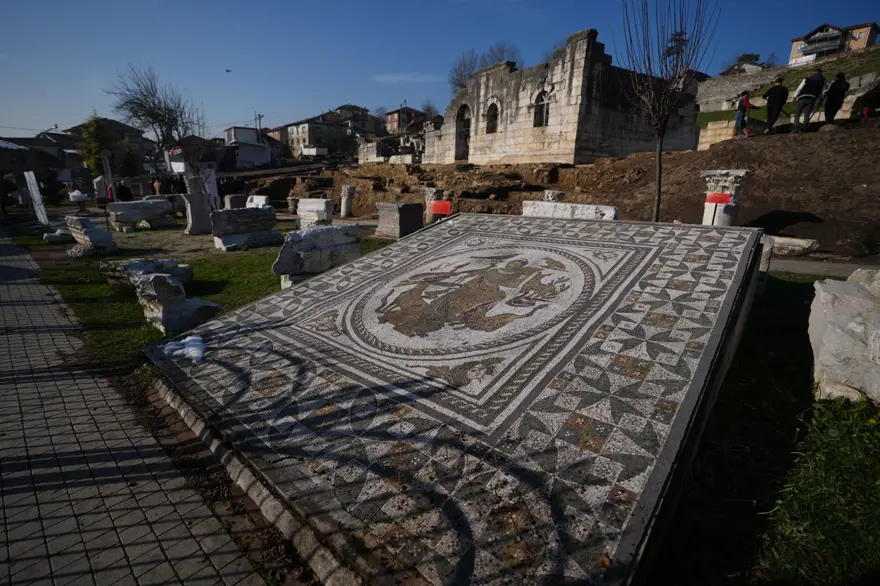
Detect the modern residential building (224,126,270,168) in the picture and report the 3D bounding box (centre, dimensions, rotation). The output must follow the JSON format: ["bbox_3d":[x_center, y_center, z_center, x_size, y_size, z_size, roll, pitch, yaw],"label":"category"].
[{"bbox_3d":[-40.709,-30.415,81.990,7.000,7.600,7.500,-12,19,-38],"label":"modern residential building"}]

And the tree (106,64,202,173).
[{"bbox_3d":[-18.790,-10.542,26.000,4.800,7.800,4.600,-9,18,-37],"label":"tree"}]

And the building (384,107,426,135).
[{"bbox_3d":[-11.029,-52.473,120.040,9.700,7.900,8.000,-13,20,-42],"label":"building"}]

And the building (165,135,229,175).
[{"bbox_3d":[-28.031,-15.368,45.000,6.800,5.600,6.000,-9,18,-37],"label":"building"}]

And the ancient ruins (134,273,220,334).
[{"bbox_3d":[-3.164,0.055,4.746,0.900,0.530,0.620,13,18,39],"label":"ancient ruins"}]

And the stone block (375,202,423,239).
[{"bbox_3d":[-1.379,-2.511,13.525,1.030,1.080,1.200,-13,20,-42],"label":"stone block"}]

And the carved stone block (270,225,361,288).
[{"bbox_3d":[-2.115,-0.685,6.905,1.330,0.900,0.550,-8,17,-29],"label":"carved stone block"}]

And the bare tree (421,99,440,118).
[{"bbox_3d":[-1.727,-34.823,75.000,3.800,5.500,3.800,1,14,0],"label":"bare tree"}]

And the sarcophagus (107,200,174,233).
[{"bbox_3d":[-11.510,-2.964,15.166,0.850,1.020,1.950,13,19,40],"label":"sarcophagus"}]

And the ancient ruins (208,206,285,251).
[{"bbox_3d":[-5.232,-1.784,10.723,0.820,1.080,1.620,13,18,39],"label":"ancient ruins"}]

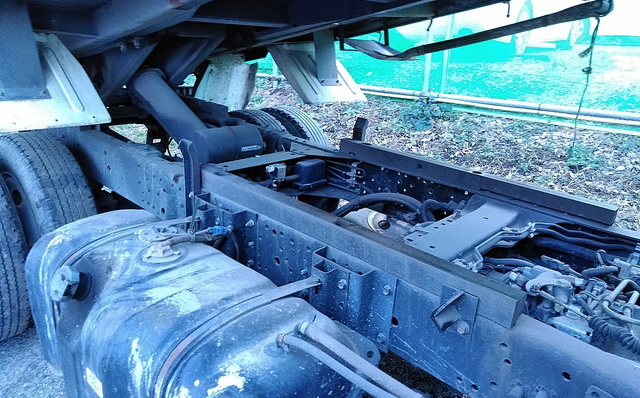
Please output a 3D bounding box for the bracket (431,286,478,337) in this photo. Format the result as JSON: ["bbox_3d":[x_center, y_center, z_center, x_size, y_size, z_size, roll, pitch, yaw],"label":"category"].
[{"bbox_3d":[0.235,0.231,0.944,0.082,0.092,0.101,21,25,37],"label":"bracket"}]

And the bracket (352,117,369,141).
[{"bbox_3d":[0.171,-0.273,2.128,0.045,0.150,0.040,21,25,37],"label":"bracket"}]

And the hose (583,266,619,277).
[{"bbox_3d":[0.716,0.184,1.274,0.105,0.016,0.016,-5,22,-27],"label":"hose"}]

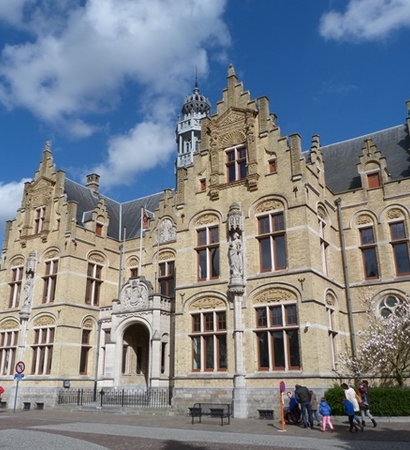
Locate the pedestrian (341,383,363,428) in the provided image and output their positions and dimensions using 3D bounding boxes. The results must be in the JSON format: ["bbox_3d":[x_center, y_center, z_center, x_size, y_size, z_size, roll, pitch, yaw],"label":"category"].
[{"bbox_3d":[5.422,6.680,15.993,0.765,1.612,0.612,-7,-21,19],"label":"pedestrian"}]

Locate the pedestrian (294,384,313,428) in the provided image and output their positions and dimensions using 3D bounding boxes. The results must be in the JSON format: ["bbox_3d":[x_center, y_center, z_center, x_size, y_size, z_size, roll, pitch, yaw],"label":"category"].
[{"bbox_3d":[3.869,7.031,16.855,0.550,1.560,0.620,16,-25,-37],"label":"pedestrian"}]

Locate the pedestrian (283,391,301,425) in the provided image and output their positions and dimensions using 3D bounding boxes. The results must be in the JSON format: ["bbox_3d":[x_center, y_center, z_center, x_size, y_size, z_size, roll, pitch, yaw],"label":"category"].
[{"bbox_3d":[3.647,7.596,18.071,0.780,1.320,0.570,-17,-26,39],"label":"pedestrian"}]

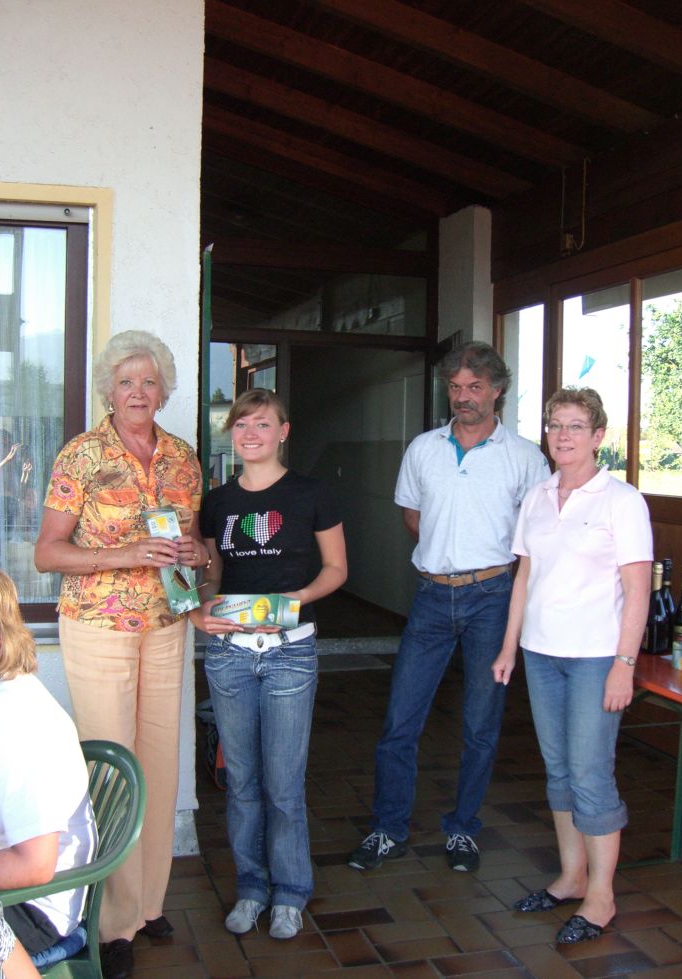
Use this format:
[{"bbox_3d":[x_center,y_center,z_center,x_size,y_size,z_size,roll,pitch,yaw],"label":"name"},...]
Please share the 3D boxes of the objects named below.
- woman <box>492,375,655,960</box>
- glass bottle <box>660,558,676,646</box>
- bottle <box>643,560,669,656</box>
[{"bbox_3d":[0.742,0.507,3.339,0.470,1.645,0.410,2,2,41],"label":"woman"},{"bbox_3d":[1.130,0.402,3.720,0.082,0.315,0.082,1,2,17],"label":"glass bottle"},{"bbox_3d":[1.074,0.405,3.646,0.088,0.312,0.088,1,2,17],"label":"bottle"}]

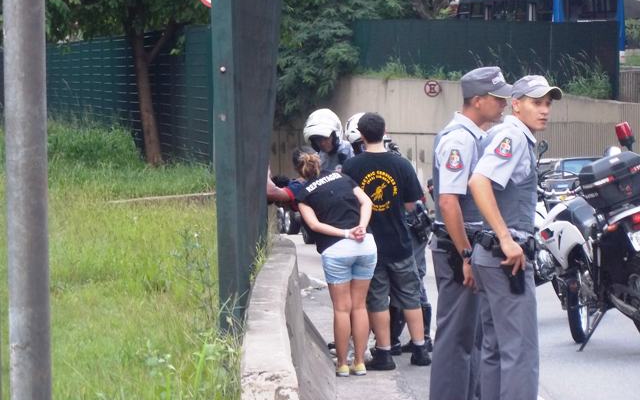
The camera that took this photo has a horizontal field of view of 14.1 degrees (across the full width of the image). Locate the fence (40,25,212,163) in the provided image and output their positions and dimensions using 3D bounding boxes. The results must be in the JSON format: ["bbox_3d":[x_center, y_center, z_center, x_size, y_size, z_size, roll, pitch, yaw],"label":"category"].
[{"bbox_3d":[-5.450,-2.800,65.000,0.150,2.550,35.000,-1,3,-11],"label":"fence"}]

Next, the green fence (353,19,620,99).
[{"bbox_3d":[5.082,-4.319,79.000,8.300,2.400,0.150,0,3,7],"label":"green fence"}]

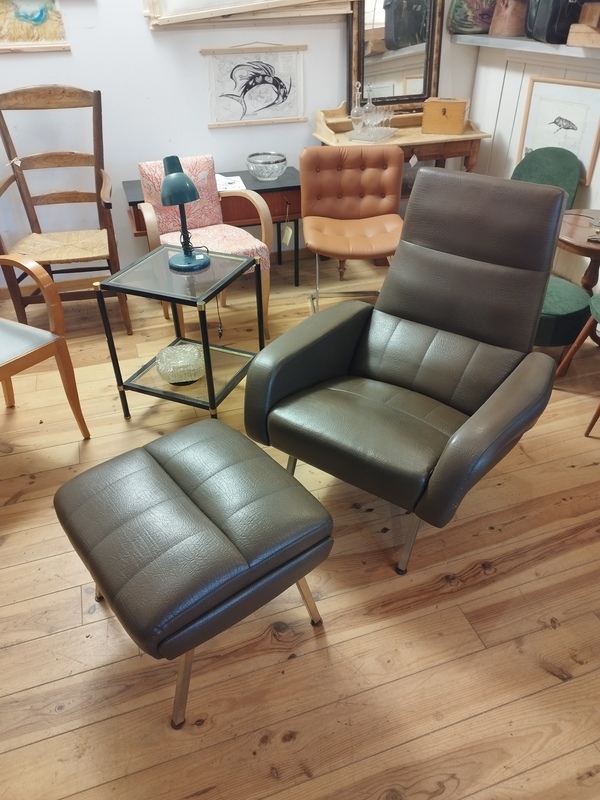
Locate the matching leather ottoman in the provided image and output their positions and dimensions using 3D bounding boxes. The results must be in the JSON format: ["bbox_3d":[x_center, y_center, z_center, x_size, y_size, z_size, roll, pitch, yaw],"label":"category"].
[{"bbox_3d":[-0.269,0.416,1.438,0.500,0.458,0.530,-25,42,-30],"label":"matching leather ottoman"}]

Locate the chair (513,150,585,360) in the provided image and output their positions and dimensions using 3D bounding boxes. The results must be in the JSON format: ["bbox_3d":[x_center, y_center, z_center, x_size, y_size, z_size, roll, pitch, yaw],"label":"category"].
[{"bbox_3d":[1.023,-0.547,2.394,0.460,0.890,0.580,-3,36,-3],"label":"chair"}]

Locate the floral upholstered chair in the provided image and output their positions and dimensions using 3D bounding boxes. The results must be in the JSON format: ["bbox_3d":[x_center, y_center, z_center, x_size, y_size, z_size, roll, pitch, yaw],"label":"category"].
[{"bbox_3d":[-0.490,-0.713,2.725,0.570,0.805,0.600,-17,39,-22],"label":"floral upholstered chair"}]

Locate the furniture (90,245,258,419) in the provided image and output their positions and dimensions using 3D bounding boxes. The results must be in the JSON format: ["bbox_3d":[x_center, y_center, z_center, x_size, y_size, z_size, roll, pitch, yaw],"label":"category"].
[{"bbox_3d":[-0.441,-0.247,2.248,0.448,0.600,0.460,13,38,18],"label":"furniture"}]

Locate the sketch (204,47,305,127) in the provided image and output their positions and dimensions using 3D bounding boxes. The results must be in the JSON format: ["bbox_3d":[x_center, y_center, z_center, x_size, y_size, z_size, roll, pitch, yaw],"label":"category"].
[{"bbox_3d":[-0.233,-1.720,3.071,0.580,0.374,0.020,-12,37,-15],"label":"sketch"}]

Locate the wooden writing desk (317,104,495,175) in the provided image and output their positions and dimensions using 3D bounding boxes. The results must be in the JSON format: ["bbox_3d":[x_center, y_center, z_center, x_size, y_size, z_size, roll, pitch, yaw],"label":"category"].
[{"bbox_3d":[0.600,-1.315,3.431,0.980,0.945,0.450,-12,37,-15],"label":"wooden writing desk"}]

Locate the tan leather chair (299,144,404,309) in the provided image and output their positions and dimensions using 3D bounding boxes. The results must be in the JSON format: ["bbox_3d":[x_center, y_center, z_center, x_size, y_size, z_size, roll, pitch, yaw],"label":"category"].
[{"bbox_3d":[0.290,-0.852,2.920,0.560,0.790,0.570,-3,36,-3],"label":"tan leather chair"}]

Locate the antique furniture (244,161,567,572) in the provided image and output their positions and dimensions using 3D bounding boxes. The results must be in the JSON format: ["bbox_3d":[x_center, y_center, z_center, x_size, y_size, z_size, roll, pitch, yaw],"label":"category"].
[{"bbox_3d":[0.366,-0.137,1.787,0.780,0.940,0.940,22,41,29],"label":"antique furniture"}]

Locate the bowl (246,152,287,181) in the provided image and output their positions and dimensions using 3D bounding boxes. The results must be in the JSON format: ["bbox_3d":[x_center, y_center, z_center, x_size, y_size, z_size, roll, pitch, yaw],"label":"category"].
[{"bbox_3d":[-0.189,-1.316,3.132,0.226,0.115,0.226,0,35,0],"label":"bowl"}]

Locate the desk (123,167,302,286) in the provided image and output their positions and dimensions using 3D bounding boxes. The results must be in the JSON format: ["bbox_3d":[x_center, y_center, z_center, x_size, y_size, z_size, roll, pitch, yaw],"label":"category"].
[{"bbox_3d":[-0.458,-0.960,3.251,0.985,0.597,0.440,-12,37,-15],"label":"desk"}]

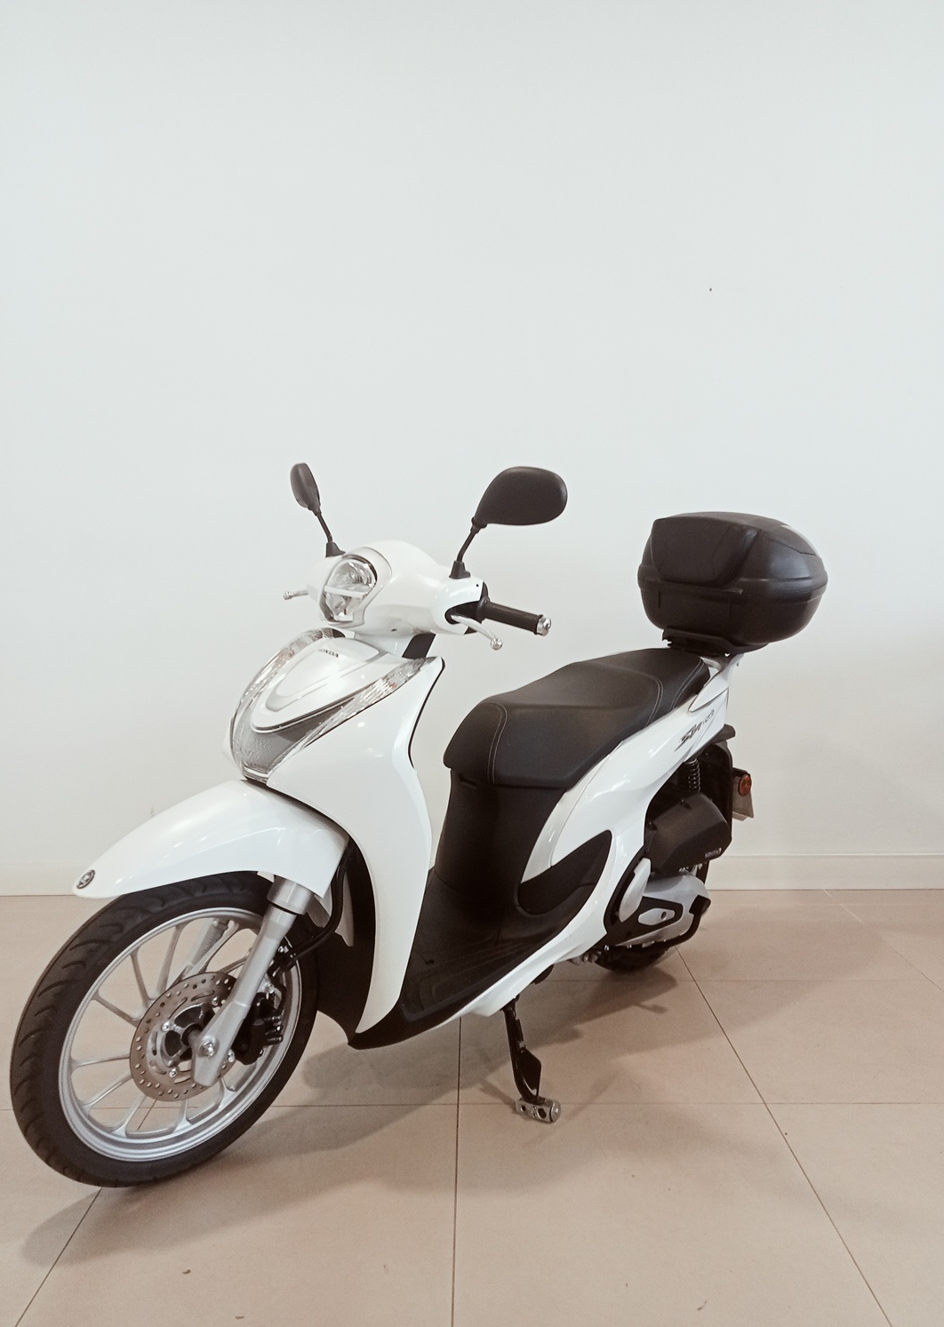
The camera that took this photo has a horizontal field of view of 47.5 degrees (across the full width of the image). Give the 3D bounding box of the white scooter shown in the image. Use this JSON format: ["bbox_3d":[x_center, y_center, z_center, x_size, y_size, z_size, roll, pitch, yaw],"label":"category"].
[{"bbox_3d":[0.111,0.219,2.168,0.710,1.210,2.005,4,6,44],"label":"white scooter"}]

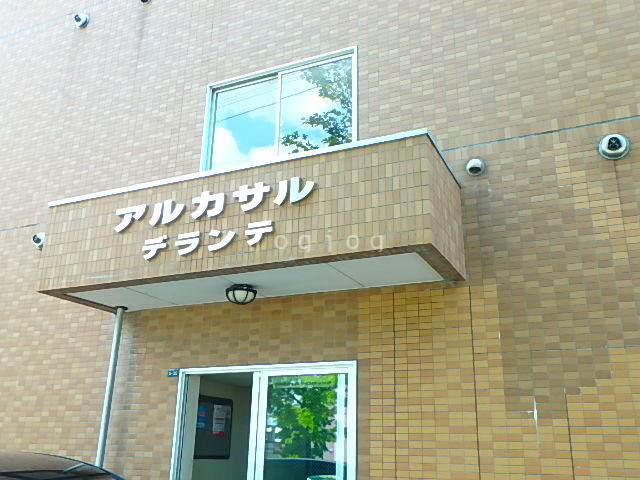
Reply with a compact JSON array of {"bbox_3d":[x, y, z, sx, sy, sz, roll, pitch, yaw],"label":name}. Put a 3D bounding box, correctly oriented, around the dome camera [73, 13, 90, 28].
[{"bbox_3d":[-2.953,-2.732,7.778,0.205,0.205,0.090,-8,-21,24],"label":"dome camera"}]

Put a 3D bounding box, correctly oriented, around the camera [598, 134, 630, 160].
[{"bbox_3d":[2.133,-0.696,4.562,0.205,0.205,0.085,-8,-21,24],"label":"camera"}]

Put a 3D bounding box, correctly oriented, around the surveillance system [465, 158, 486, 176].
[{"bbox_3d":[1.228,-0.588,4.979,0.152,0.152,0.066,-8,-21,24],"label":"surveillance system"}]

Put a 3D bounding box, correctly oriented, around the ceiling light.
[{"bbox_3d":[-0.634,0.448,5.057,0.250,0.143,0.250,1,-19,0],"label":"ceiling light"}]

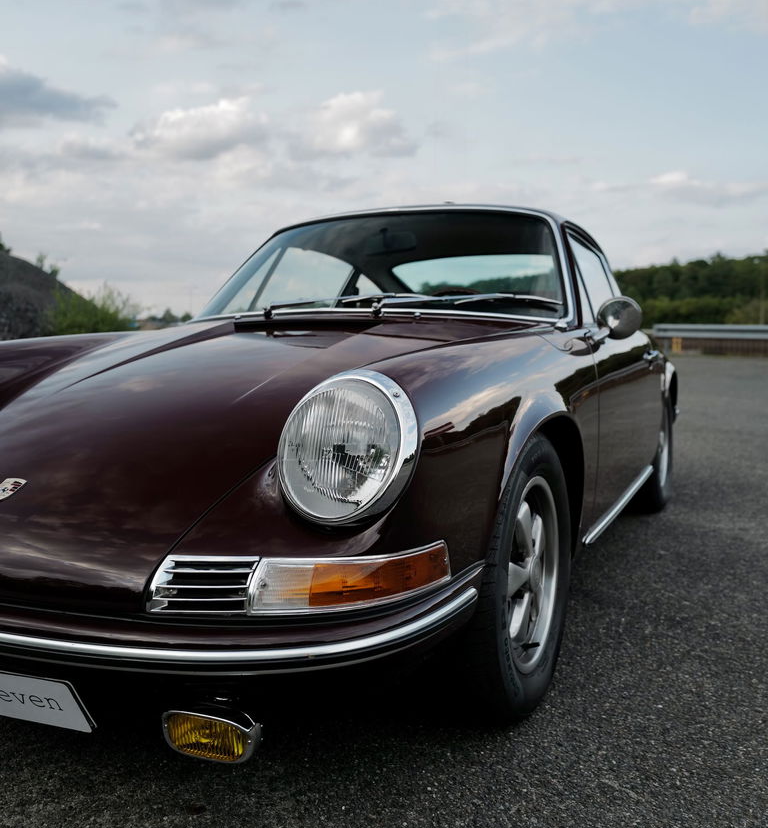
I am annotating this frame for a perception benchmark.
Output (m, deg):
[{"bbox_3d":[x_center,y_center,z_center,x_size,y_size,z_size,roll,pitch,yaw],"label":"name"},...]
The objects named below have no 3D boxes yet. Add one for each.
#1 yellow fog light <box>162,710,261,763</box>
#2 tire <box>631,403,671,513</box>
[{"bbox_3d":[-0.249,0.467,1.335,0.162,0.076,0.075,2,12,24],"label":"yellow fog light"},{"bbox_3d":[1.160,0.121,3.980,0.190,0.620,0.625,0,5,24],"label":"tire"}]

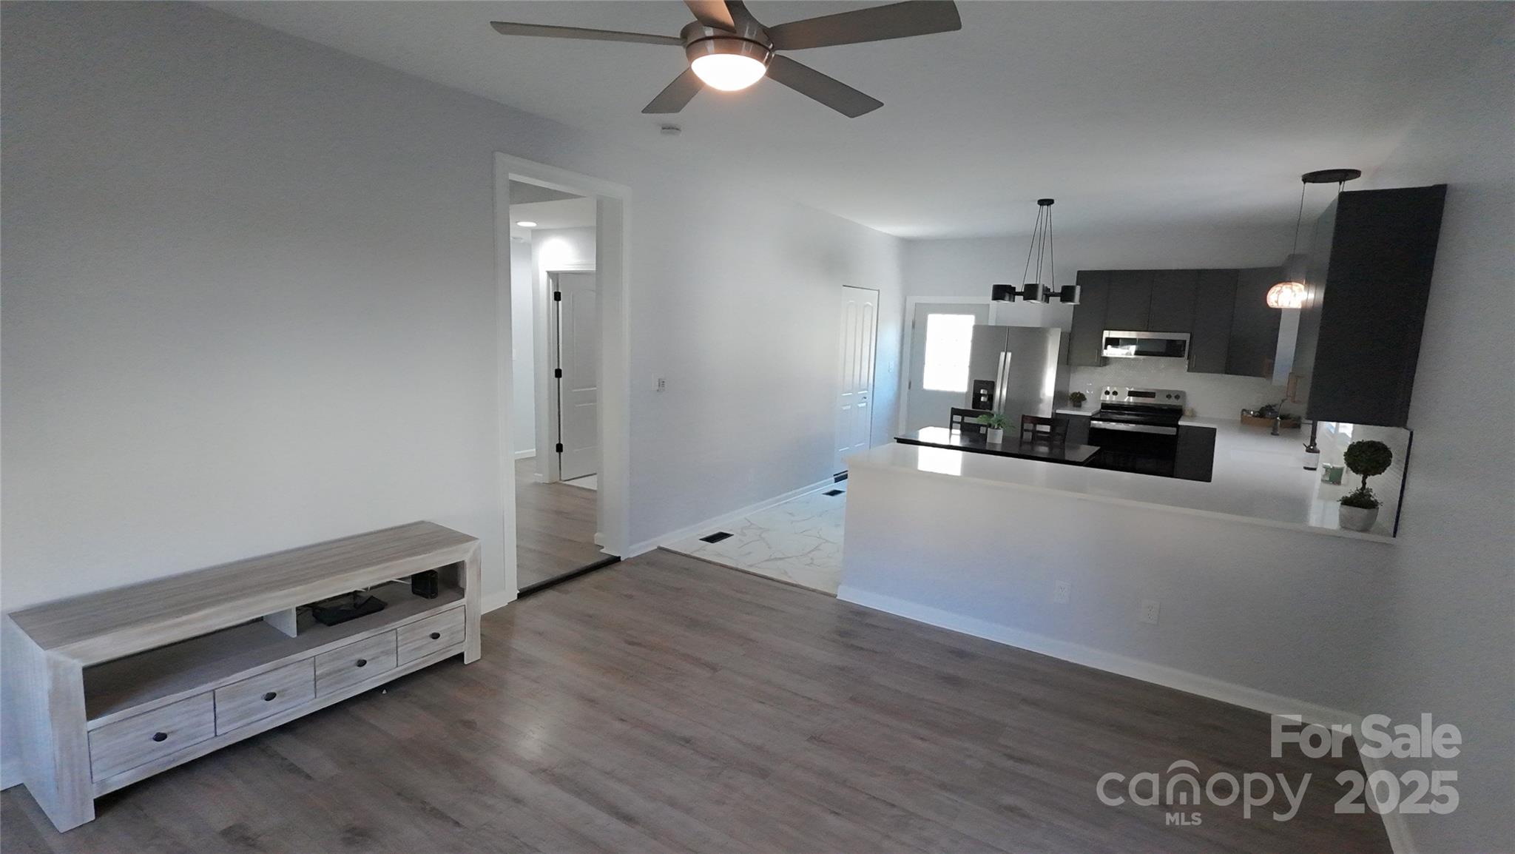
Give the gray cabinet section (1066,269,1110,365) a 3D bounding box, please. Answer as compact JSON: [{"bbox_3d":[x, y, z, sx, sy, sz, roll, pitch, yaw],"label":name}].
[{"bbox_3d":[3.601,-1.159,6.099,0.305,0.983,0.330,7,9,31],"label":"gray cabinet section"}]

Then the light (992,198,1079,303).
[{"bbox_3d":[2.544,-1.571,5.067,0.669,0.918,0.669,6,9,33],"label":"light"}]

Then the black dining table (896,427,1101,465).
[{"bbox_3d":[2.133,0.516,5.129,1.520,0.770,0.840,7,10,39],"label":"black dining table"}]

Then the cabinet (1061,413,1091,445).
[{"bbox_3d":[3.556,0.322,6.391,0.331,0.906,0.613,6,9,31],"label":"cabinet"}]

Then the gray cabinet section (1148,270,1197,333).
[{"bbox_3d":[4.198,-1.257,5.714,0.346,0.602,0.330,7,9,31],"label":"gray cabinet section"}]

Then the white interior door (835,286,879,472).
[{"bbox_3d":[1.196,-0.541,6.705,0.050,2.173,0.849,8,9,39],"label":"white interior door"}]

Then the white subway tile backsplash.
[{"bbox_3d":[4.552,-0.402,6.124,1.989,0.604,0.030,6,8,29],"label":"white subway tile backsplash"}]

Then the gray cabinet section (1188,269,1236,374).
[{"bbox_3d":[4.476,-1.028,5.566,0.306,0.975,0.330,7,9,31],"label":"gray cabinet section"}]

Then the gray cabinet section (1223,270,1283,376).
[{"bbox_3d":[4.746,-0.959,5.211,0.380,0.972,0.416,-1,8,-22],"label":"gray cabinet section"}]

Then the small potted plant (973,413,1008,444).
[{"bbox_3d":[2.118,0.007,5.064,0.231,0.267,0.231,6,9,33],"label":"small potted plant"}]

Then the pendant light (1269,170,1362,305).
[{"bbox_3d":[4.071,-1.347,4.119,0.436,0.941,0.436,6,9,33],"label":"pendant light"}]

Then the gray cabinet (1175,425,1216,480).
[{"bbox_3d":[4.500,0.442,5.868,0.315,0.906,0.644,6,9,31],"label":"gray cabinet"}]

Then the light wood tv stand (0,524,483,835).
[{"bbox_3d":[-2.087,0.944,2.497,0.469,0.644,1.436,7,9,38],"label":"light wood tv stand"}]

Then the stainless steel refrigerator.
[{"bbox_3d":[2.992,-0.206,6.558,0.867,1.859,0.716,6,9,31],"label":"stainless steel refrigerator"}]

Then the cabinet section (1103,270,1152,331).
[{"bbox_3d":[3.892,-1.303,5.901,0.377,0.602,0.330,7,9,31],"label":"cabinet section"}]

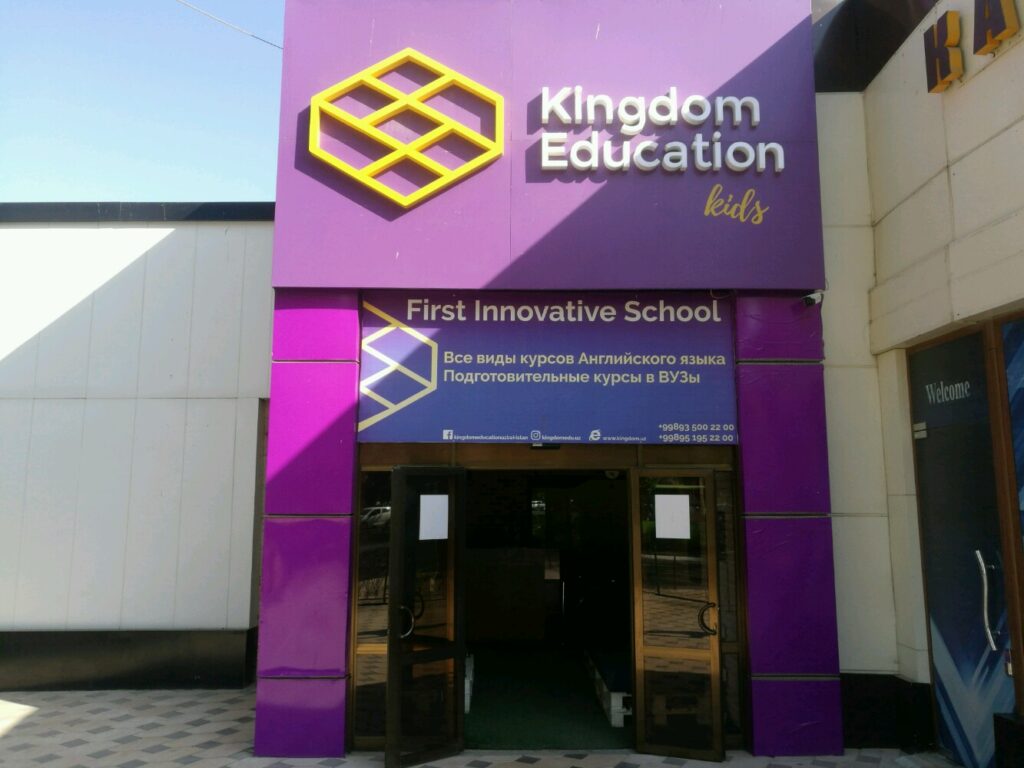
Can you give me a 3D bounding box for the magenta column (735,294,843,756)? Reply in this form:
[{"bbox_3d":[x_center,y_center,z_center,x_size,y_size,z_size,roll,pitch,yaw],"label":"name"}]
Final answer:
[{"bbox_3d":[2.020,0.982,6.062,0.643,3.366,0.420,0,-8,0],"label":"magenta column"}]

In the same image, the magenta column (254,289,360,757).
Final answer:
[{"bbox_3d":[-1.490,0.982,6.062,0.643,3.366,0.420,0,-8,0],"label":"magenta column"}]

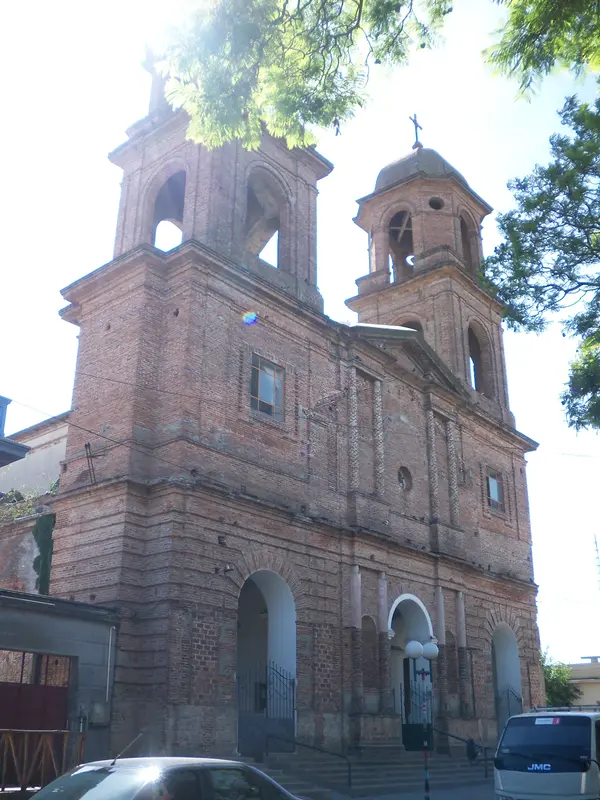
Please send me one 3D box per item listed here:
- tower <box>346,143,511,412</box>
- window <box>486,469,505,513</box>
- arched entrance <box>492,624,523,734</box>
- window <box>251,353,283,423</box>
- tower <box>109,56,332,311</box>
[{"bbox_3d":[6.897,-6.783,47.163,6.072,16.896,6.072,-17,-27,35],"label":"tower"},{"bbox_3d":[9.011,4.202,41.008,0.200,2.006,1.672,-17,-27,35],"label":"window"},{"bbox_3d":[8.735,12.264,37.701,0.600,5.148,2.596,-17,-27,35],"label":"arched entrance"},{"bbox_3d":[-1.129,-0.369,29.205,0.200,2.024,1.672,-17,-27,35],"label":"window"},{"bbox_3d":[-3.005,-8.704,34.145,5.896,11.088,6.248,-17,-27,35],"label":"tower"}]

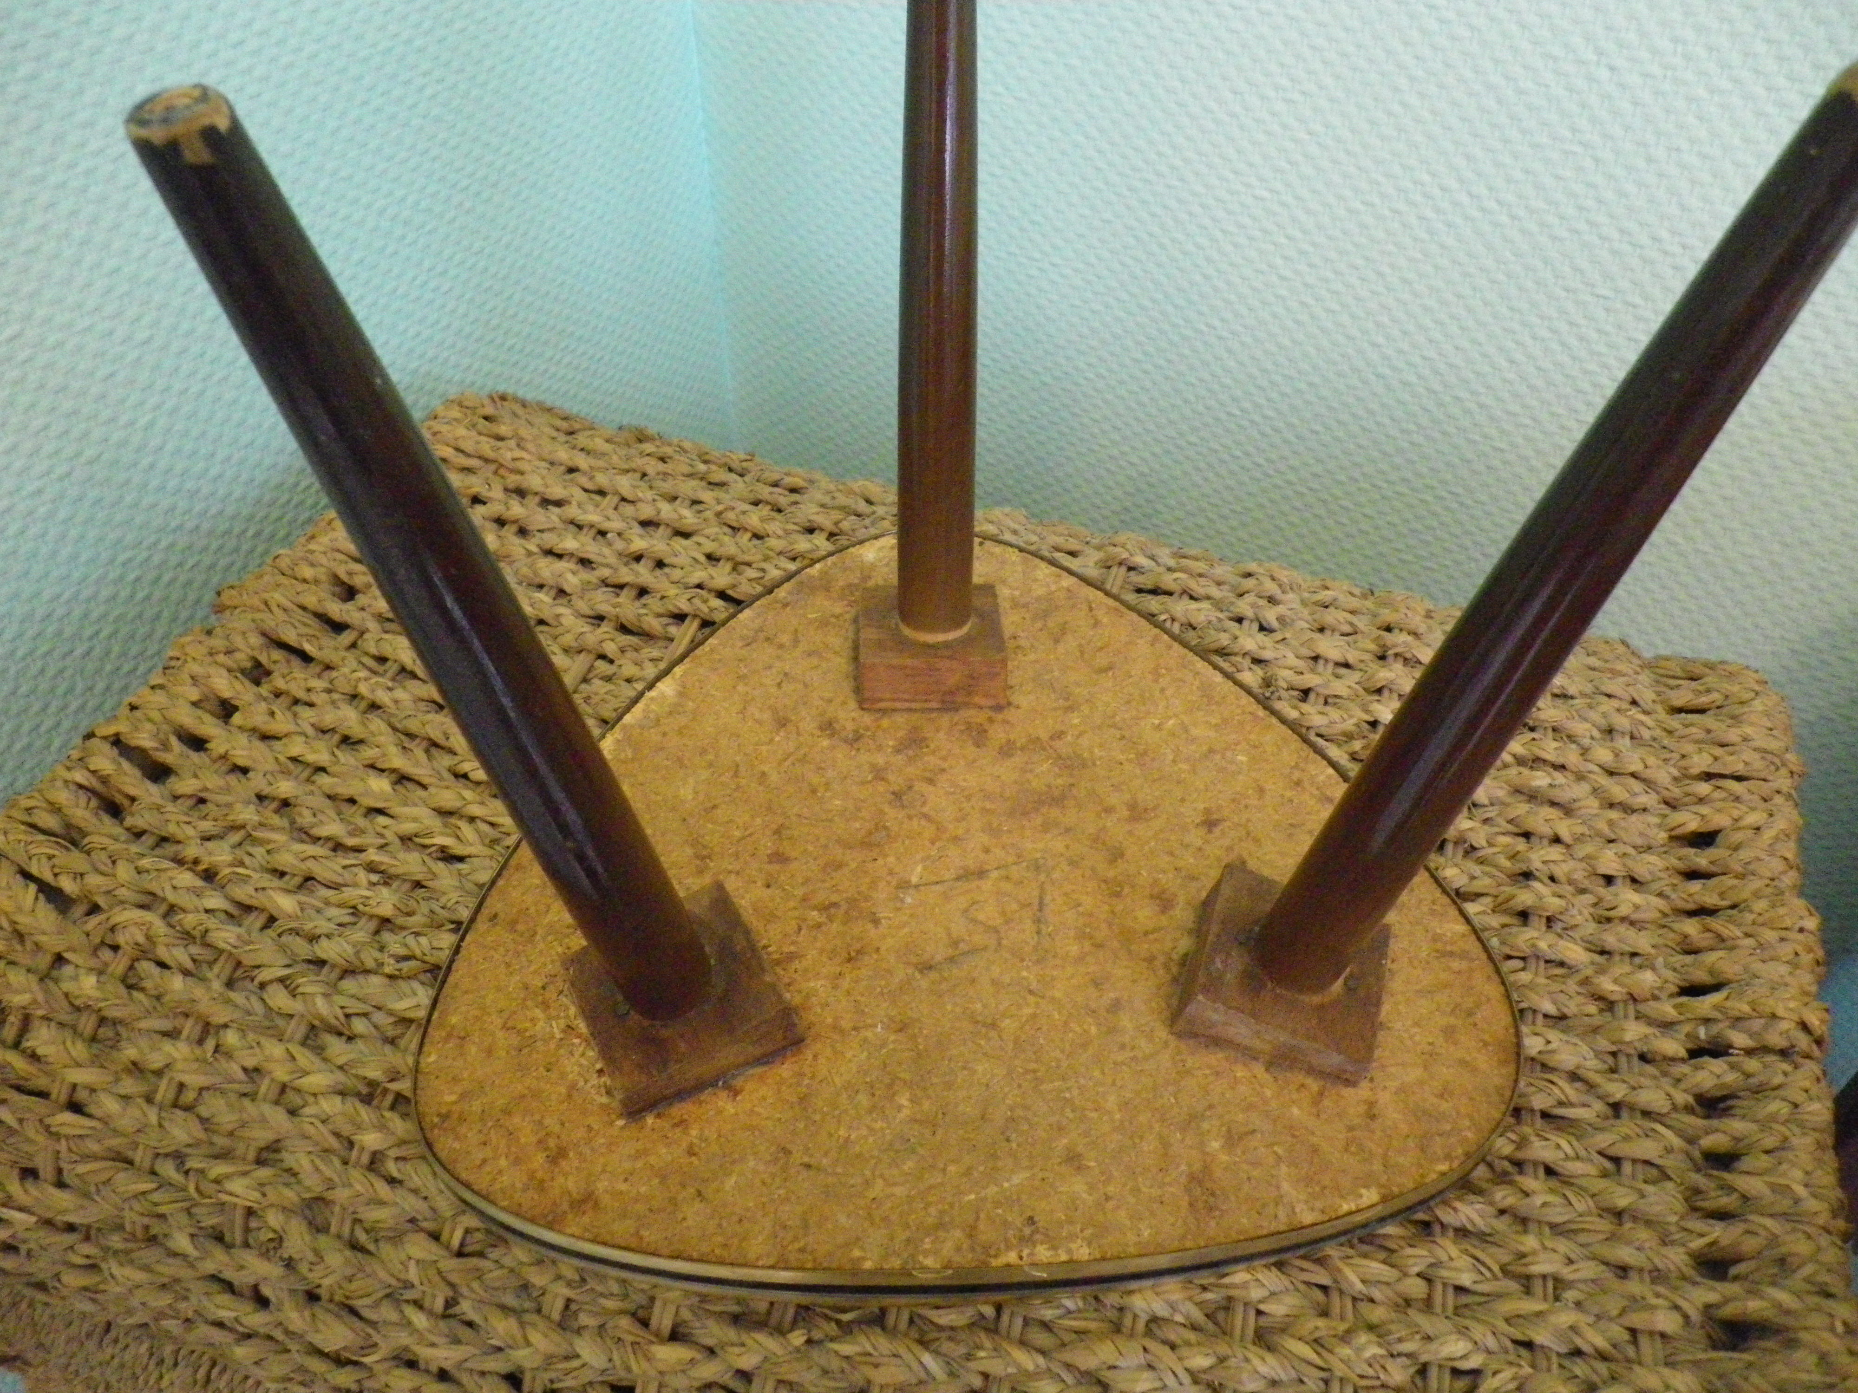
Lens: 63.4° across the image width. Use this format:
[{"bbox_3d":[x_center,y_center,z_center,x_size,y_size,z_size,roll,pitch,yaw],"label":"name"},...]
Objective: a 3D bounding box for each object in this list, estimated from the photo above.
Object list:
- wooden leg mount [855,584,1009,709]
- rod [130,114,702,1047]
[{"bbox_3d":[0.001,-0.024,0.589,0.055,0.022,0.056,-1,45,-2],"label":"wooden leg mount"},{"bbox_3d":[-0.105,-0.005,0.360,0.030,0.288,0.030,-28,50,-13],"label":"rod"}]

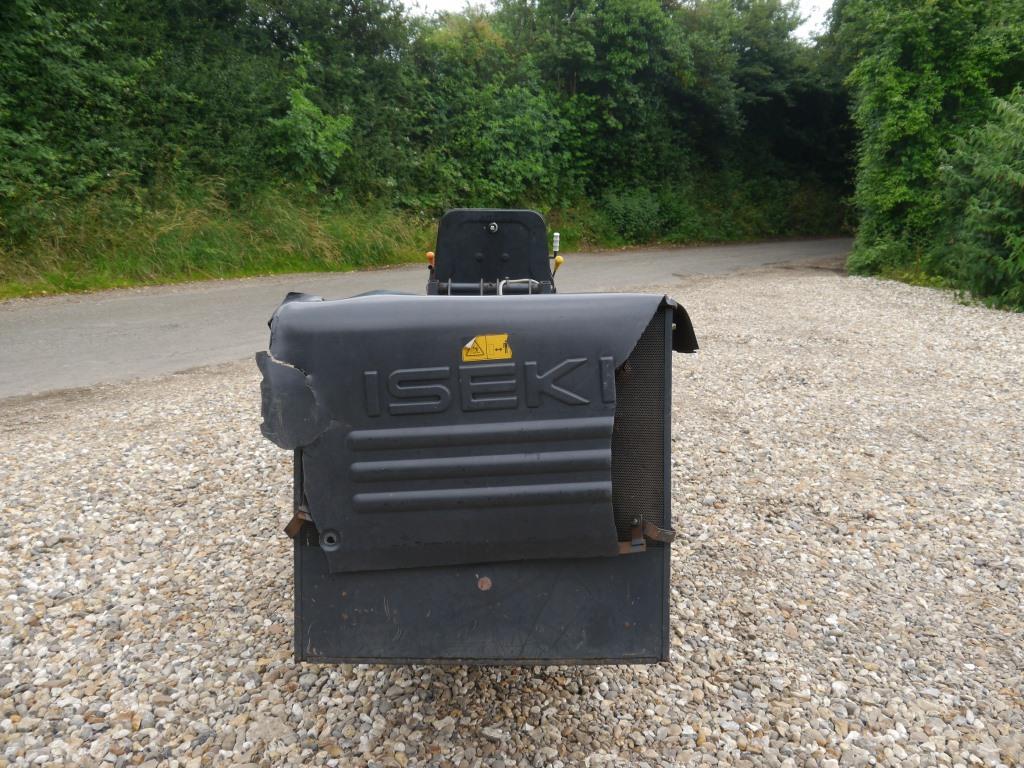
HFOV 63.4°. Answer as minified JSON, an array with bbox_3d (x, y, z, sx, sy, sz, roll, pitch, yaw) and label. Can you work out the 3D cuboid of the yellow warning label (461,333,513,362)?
[{"bbox_3d":[-0.062,-0.091,2.100,0.125,0.067,0.004,-3,-8,-2],"label":"yellow warning label"}]

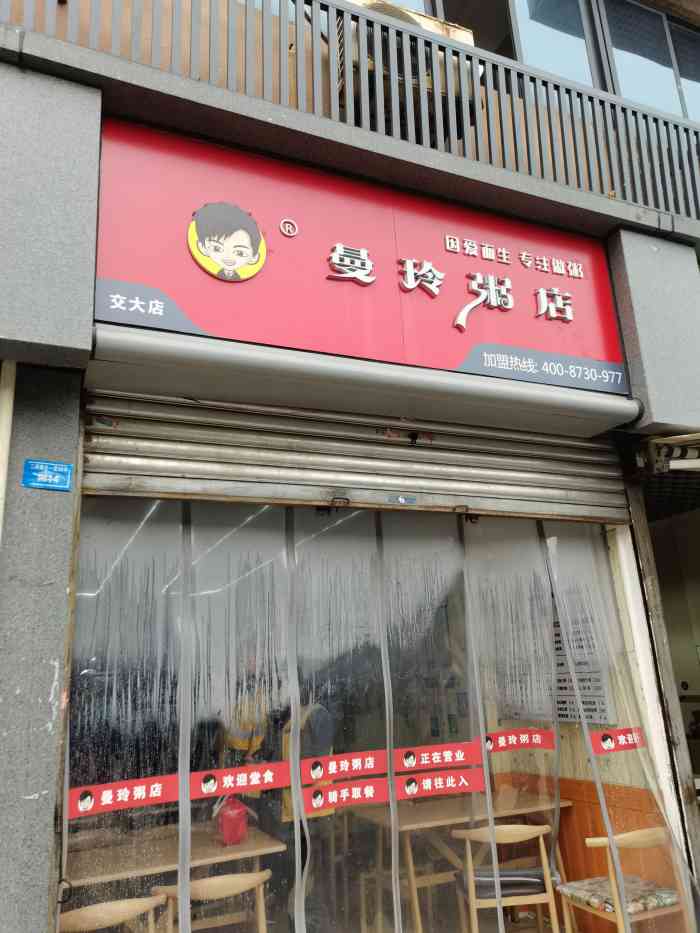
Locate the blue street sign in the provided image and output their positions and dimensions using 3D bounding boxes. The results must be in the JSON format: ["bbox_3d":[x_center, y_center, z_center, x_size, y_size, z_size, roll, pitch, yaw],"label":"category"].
[{"bbox_3d":[-1.203,0.037,2.796,0.176,0.114,0.010,4,-18,-23],"label":"blue street sign"}]

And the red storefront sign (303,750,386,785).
[{"bbox_3d":[-0.021,1.314,3.070,0.405,0.098,0.010,4,-18,-23],"label":"red storefront sign"}]

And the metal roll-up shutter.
[{"bbox_3d":[0.224,0.008,3.510,2.925,0.460,0.060,4,-18,-23],"label":"metal roll-up shutter"}]

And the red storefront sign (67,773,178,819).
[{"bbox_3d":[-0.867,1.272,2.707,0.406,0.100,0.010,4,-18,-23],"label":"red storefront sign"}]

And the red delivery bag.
[{"bbox_3d":[-0.582,1.769,3.498,0.145,0.200,0.130,4,-18,-23],"label":"red delivery bag"}]

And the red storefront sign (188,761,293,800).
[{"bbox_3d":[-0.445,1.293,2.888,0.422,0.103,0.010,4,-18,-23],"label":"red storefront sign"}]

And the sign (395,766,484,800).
[{"bbox_3d":[0.423,1.459,3.221,0.464,0.101,0.010,4,-18,-23],"label":"sign"}]

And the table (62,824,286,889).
[{"bbox_3d":[-0.947,2.213,3.240,1.170,0.750,0.670,4,-18,-23],"label":"table"}]

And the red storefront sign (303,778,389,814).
[{"bbox_3d":[-0.010,1.427,3.038,0.399,0.101,0.010,4,-18,-23],"label":"red storefront sign"}]

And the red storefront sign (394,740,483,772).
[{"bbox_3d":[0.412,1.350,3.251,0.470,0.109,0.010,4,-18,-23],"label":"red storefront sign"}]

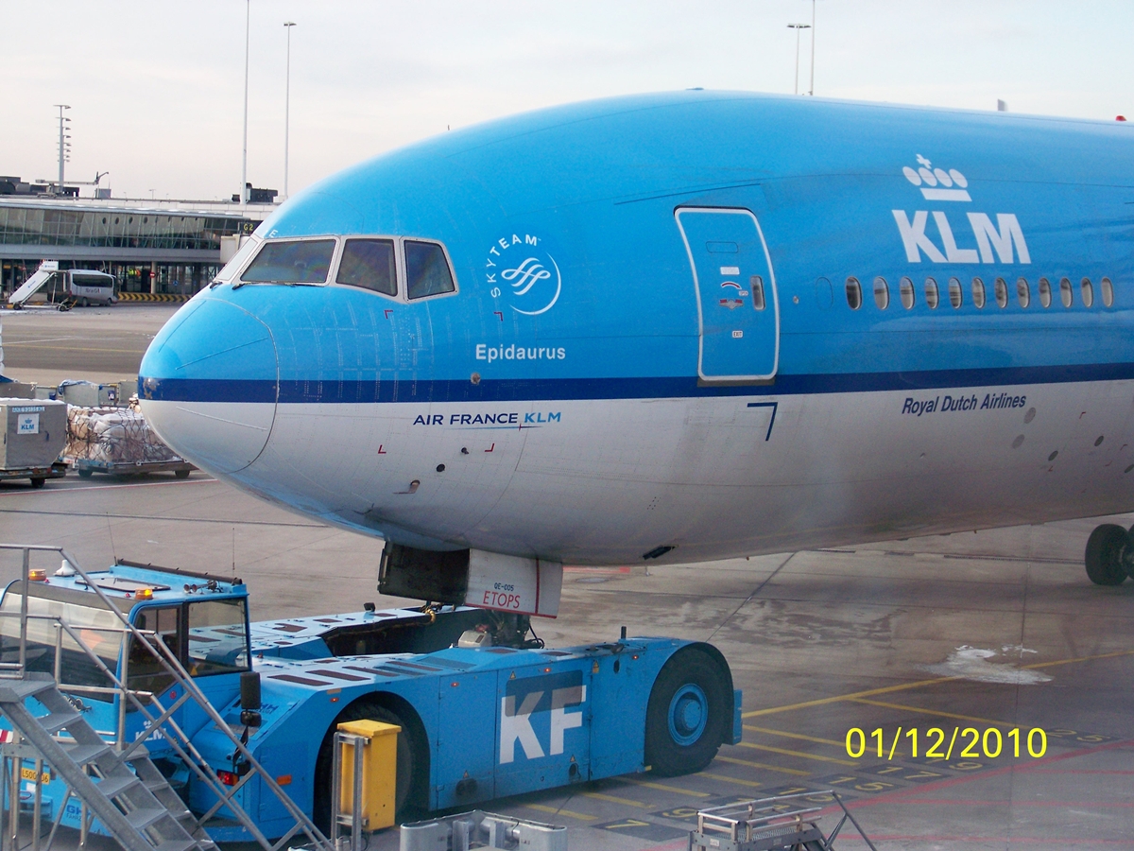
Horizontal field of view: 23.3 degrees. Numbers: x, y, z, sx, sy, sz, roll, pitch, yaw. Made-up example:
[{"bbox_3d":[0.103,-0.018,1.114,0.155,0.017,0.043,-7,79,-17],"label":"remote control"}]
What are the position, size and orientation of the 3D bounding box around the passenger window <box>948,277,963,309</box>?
[{"bbox_3d":[4.929,-1.681,34.973,0.060,0.410,0.280,-8,-3,42],"label":"passenger window"}]

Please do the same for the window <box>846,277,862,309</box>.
[{"bbox_3d":[3.476,-1.600,33.443,0.280,0.410,0.060,-3,-4,-44],"label":"window"}]

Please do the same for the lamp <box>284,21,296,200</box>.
[{"bbox_3d":[-28.613,-26.904,280.942,1.300,28.480,1.100,1,4,0],"label":"lamp"}]

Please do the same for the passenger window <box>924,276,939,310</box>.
[{"bbox_3d":[4.574,-1.659,34.577,0.060,0.410,0.280,-8,-3,42],"label":"passenger window"}]

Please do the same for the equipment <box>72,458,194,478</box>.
[{"bbox_3d":[-11.596,1.093,74.323,2.200,0.520,3.400,5,5,43],"label":"equipment"}]

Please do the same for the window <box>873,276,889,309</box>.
[{"bbox_3d":[3.854,-1.619,33.820,0.060,0.410,0.280,-8,-4,44],"label":"window"}]

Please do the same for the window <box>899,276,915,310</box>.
[{"bbox_3d":[4.219,-1.639,34.197,0.060,0.410,0.280,-8,-3,43],"label":"window"}]

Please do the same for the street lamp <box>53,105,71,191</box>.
[{"bbox_3d":[-68.201,-31.370,370.780,2.200,23.600,1.200,1,4,0],"label":"street lamp"}]

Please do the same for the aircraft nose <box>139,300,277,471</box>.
[{"bbox_3d":[-4.071,-0.405,29.570,2.100,1.960,0.980,5,5,42],"label":"aircraft nose"}]

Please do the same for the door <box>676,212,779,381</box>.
[{"bbox_3d":[1.923,-1.560,32.124,1.200,1.980,0.240,-2,-5,-40],"label":"door"}]

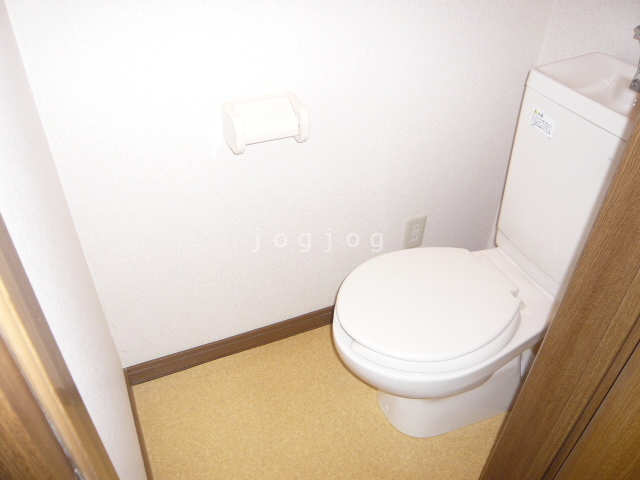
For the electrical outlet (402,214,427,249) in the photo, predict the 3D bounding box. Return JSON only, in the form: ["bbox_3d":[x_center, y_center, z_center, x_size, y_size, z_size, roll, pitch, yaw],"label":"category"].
[{"bbox_3d":[0.280,-0.020,1.545,0.071,0.117,0.010,-15,42,-19],"label":"electrical outlet"}]

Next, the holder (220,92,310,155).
[{"bbox_3d":[-0.112,-0.239,1.075,0.157,0.085,0.096,-15,42,-19],"label":"holder"}]

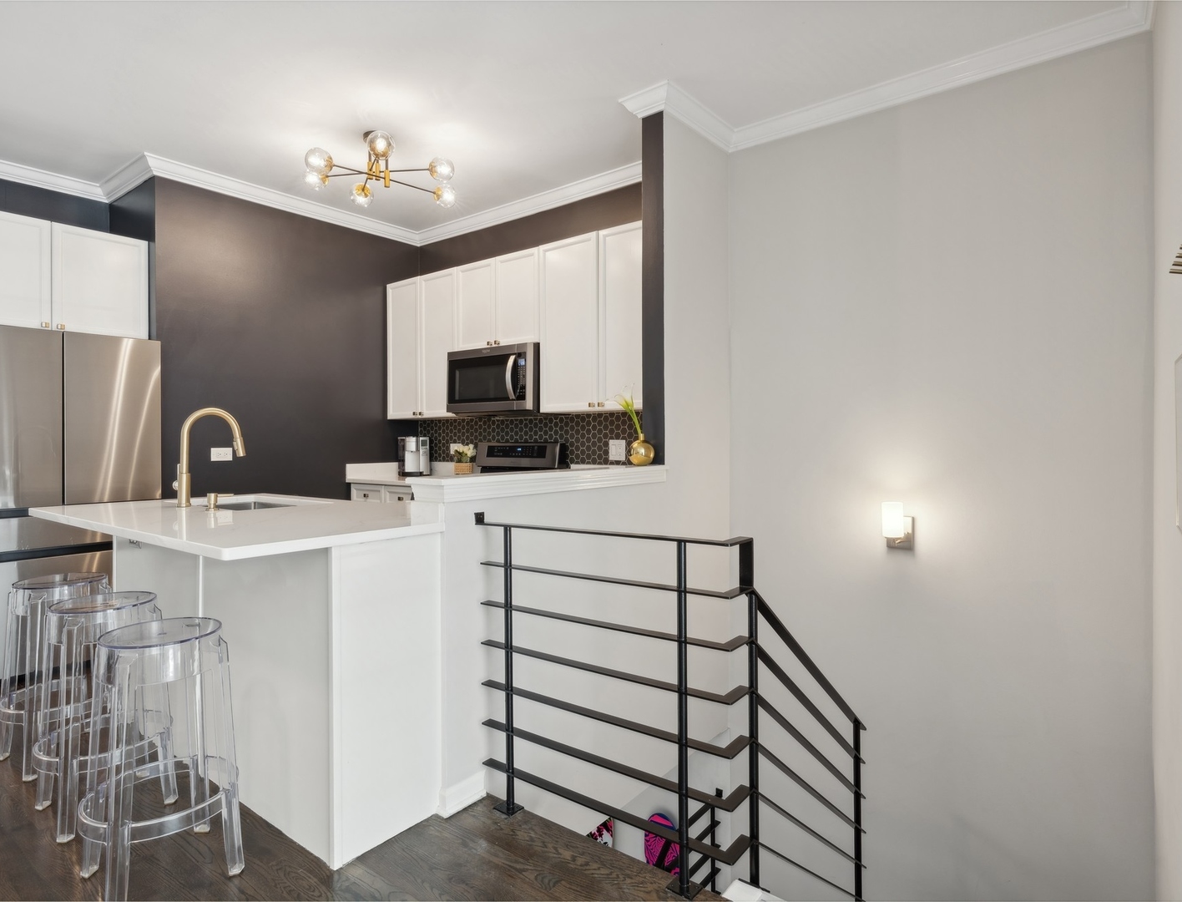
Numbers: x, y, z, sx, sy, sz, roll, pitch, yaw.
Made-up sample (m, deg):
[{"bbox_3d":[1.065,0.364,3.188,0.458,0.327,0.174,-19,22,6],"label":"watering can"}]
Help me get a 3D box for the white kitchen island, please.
[{"bbox_3d":[-1.226,0.666,2.443,1.700,0.891,0.910,0,0,38],"label":"white kitchen island"}]

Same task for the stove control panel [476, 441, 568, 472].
[{"bbox_3d":[-0.470,0.037,4.644,0.773,0.188,0.135,0,0,38],"label":"stove control panel"}]

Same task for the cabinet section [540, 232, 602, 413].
[{"bbox_3d":[-0.036,-0.737,4.102,0.455,1.015,0.310,0,1,39],"label":"cabinet section"}]

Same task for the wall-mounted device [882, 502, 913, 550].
[{"bbox_3d":[1.383,0.334,3.062,0.125,0.222,0.150,0,0,38],"label":"wall-mounted device"}]

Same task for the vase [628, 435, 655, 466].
[{"bbox_3d":[0.226,-0.005,2.979,0.108,0.140,0.108,0,0,0],"label":"vase"}]

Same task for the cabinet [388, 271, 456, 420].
[{"bbox_3d":[-1.153,-0.759,5.088,0.804,1.035,0.310,0,0,38],"label":"cabinet"}]

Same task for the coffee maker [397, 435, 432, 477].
[{"bbox_3d":[-1.341,0.051,5.174,0.250,0.310,0.300,0,0,-13],"label":"coffee maker"}]

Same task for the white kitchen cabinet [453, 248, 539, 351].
[{"bbox_3d":[-0.531,-0.980,4.591,0.788,0.592,0.310,0,0,38],"label":"white kitchen cabinet"}]

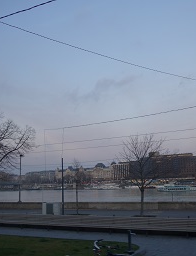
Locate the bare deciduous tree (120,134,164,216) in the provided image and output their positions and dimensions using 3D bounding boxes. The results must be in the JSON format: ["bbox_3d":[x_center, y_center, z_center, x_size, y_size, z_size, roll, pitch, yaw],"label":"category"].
[{"bbox_3d":[4.497,4.719,30.314,4.500,8.126,4.400,-2,-10,0],"label":"bare deciduous tree"}]

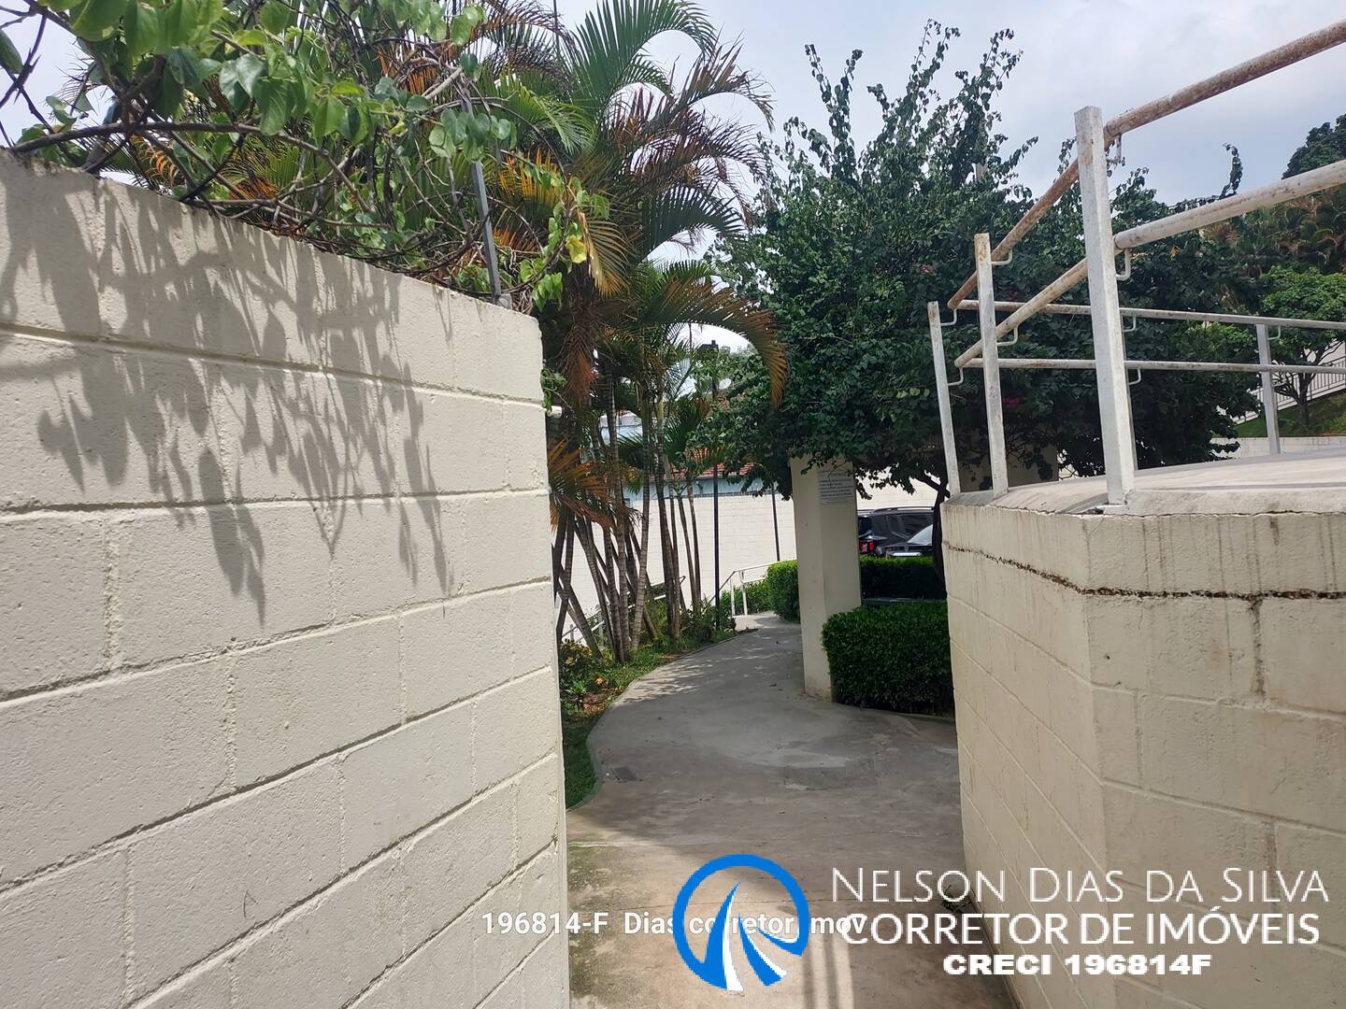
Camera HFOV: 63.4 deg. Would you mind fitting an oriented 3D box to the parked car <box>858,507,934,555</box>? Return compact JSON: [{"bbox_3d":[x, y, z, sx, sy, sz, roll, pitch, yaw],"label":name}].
[{"bbox_3d":[5.200,0.880,23.200,4.300,1.670,1.800,-3,1,-33],"label":"parked car"}]

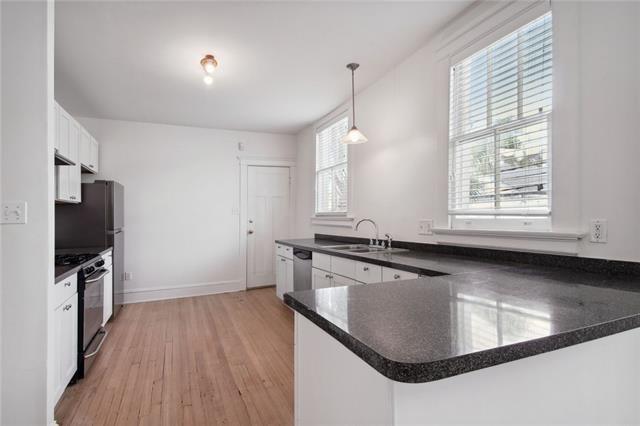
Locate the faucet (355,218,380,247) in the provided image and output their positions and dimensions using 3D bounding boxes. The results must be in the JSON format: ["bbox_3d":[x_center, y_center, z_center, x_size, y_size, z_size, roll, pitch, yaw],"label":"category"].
[{"bbox_3d":[0.485,0.215,3.228,0.267,0.301,0.227,0,-1,-24],"label":"faucet"}]

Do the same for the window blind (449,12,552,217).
[{"bbox_3d":[1.261,-0.600,2.311,0.055,1.230,0.771,0,-1,-25],"label":"window blind"}]

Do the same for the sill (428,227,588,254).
[{"bbox_3d":[1.220,0.188,2.286,0.070,0.112,1.141,0,-1,-25],"label":"sill"}]

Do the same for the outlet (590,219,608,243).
[{"bbox_3d":[1.512,0.099,1.729,0.018,0.124,0.074,0,-1,-25],"label":"outlet"}]

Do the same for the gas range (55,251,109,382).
[{"bbox_3d":[-2.307,0.870,2.759,0.692,0.914,0.761,0,-1,-24],"label":"gas range"}]

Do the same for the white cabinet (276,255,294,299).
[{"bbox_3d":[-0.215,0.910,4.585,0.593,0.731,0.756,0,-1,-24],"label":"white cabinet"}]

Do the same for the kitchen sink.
[{"bbox_3d":[0.443,0.471,3.342,0.530,0.190,0.776,0,-1,-25],"label":"kitchen sink"}]

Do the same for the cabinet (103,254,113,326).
[{"bbox_3d":[-2.586,0.832,3.354,0.580,0.785,0.739,0,-1,-25],"label":"cabinet"}]

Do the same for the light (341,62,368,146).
[{"bbox_3d":[0.339,-1.101,3.203,0.273,0.769,0.273,0,-1,0],"label":"light"}]

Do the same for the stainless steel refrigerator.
[{"bbox_3d":[-3.038,0.489,4.217,0.692,1.749,0.800,0,-1,-24],"label":"stainless steel refrigerator"}]

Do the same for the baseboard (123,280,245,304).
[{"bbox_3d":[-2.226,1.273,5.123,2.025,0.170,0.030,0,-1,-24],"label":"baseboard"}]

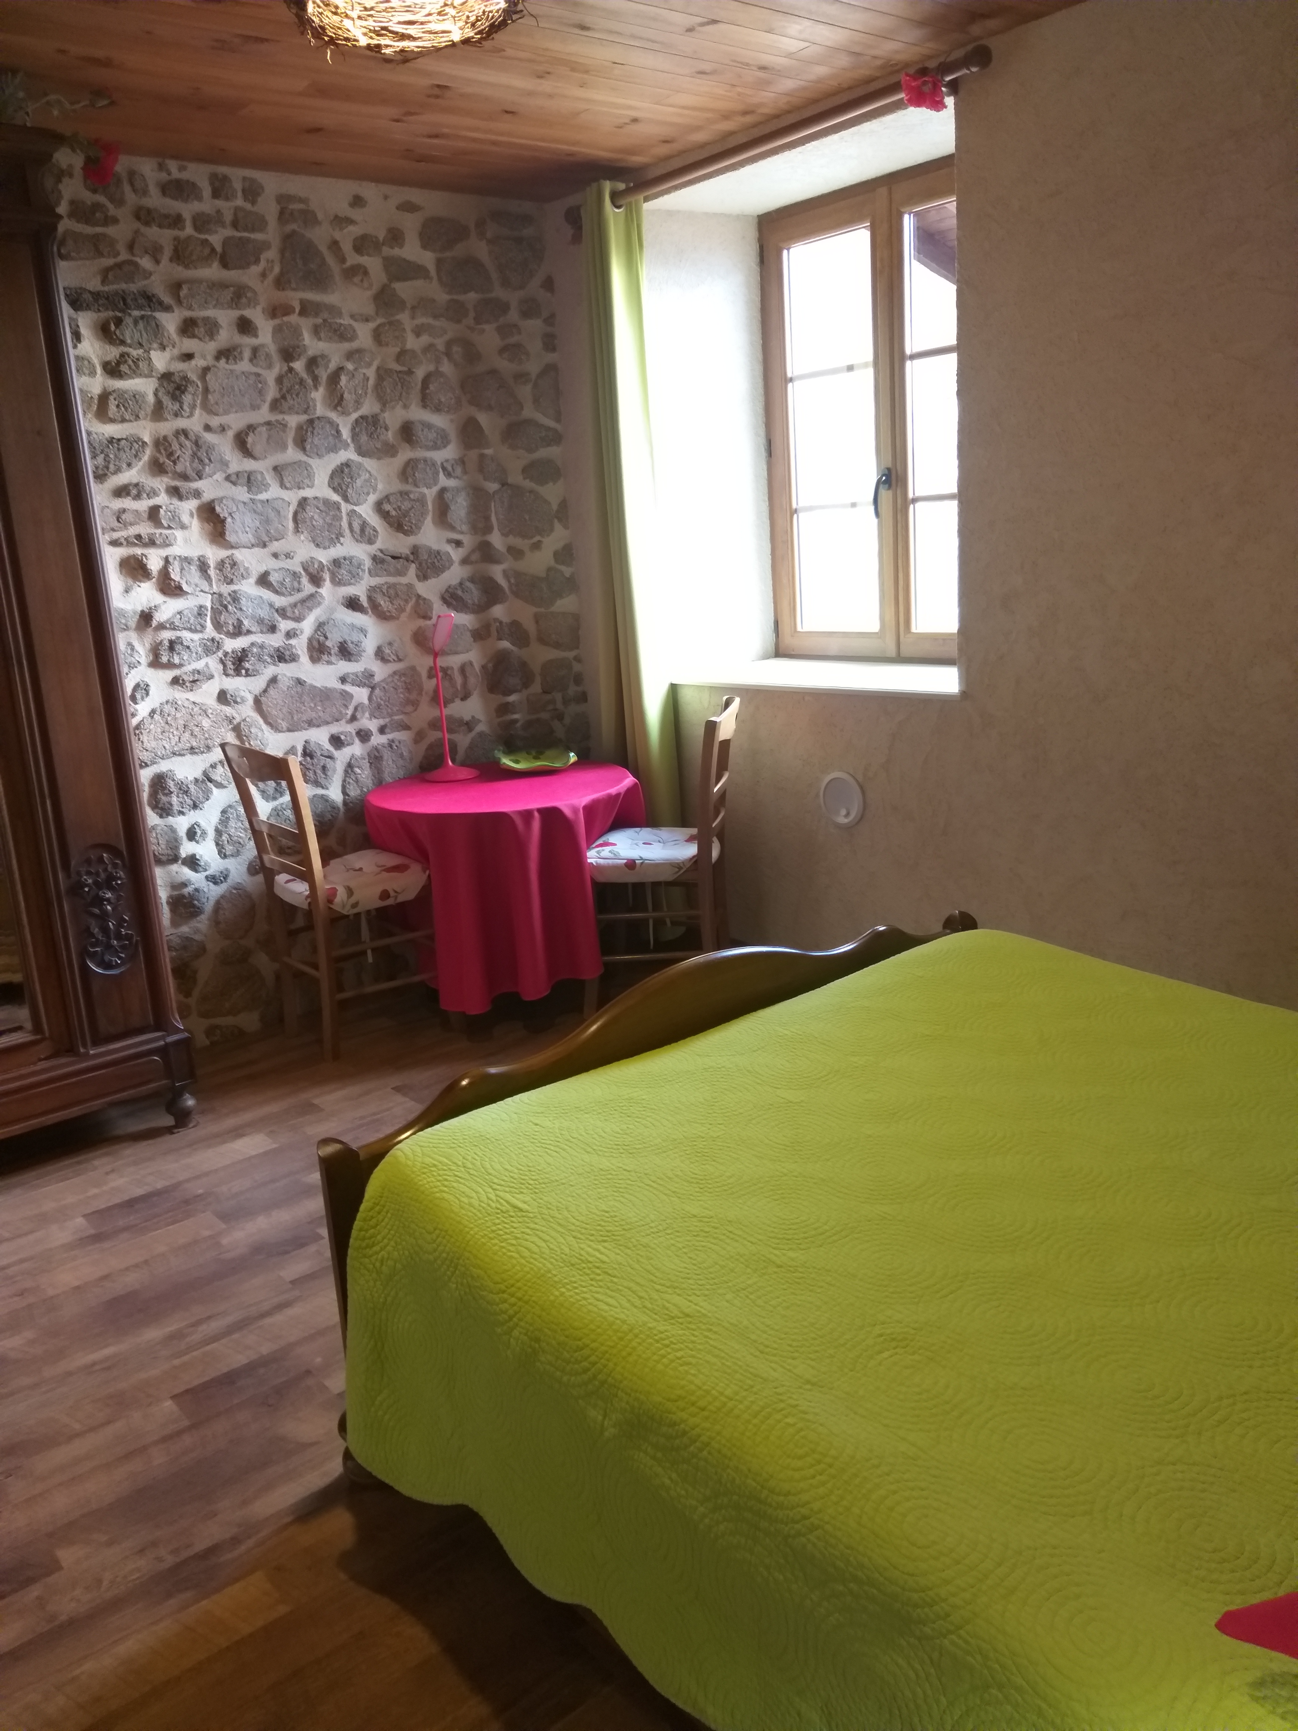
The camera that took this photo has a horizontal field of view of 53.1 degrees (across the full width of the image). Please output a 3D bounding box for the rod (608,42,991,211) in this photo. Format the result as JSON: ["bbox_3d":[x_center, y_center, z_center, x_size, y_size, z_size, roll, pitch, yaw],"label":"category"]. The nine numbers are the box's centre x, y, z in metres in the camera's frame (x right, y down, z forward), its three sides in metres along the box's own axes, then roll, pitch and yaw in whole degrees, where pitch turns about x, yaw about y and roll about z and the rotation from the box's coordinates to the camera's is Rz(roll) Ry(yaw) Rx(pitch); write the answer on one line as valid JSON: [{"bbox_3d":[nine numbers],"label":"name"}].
[{"bbox_3d":[0.279,-2.068,3.754,0.067,0.067,1.617,-15,17,-41],"label":"rod"}]

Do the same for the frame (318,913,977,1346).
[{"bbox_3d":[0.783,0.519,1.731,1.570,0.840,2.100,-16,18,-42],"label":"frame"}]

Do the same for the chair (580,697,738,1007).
[{"bbox_3d":[0.016,-0.027,4.098,0.450,0.910,0.410,-2,13,7],"label":"chair"}]

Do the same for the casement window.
[{"bbox_3d":[0.825,-1.469,4.365,0.070,1.527,1.048,-16,18,-42],"label":"casement window"}]

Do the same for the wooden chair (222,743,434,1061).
[{"bbox_3d":[-0.912,0.075,3.912,0.470,0.910,0.410,-12,16,-33],"label":"wooden chair"}]

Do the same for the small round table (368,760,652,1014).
[{"bbox_3d":[-0.416,0.030,3.923,0.860,0.548,0.860,-3,13,1],"label":"small round table"}]

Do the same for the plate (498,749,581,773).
[{"bbox_3d":[-0.362,-0.336,4.144,0.260,0.045,0.260,-16,18,-42],"label":"plate"}]

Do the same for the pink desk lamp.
[{"bbox_3d":[-0.625,-0.525,4.031,0.175,0.500,0.175,-2,13,6],"label":"pink desk lamp"}]

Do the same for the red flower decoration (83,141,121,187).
[{"bbox_3d":[-1.286,-1.645,3.050,0.080,0.110,0.090,-3,13,2],"label":"red flower decoration"}]

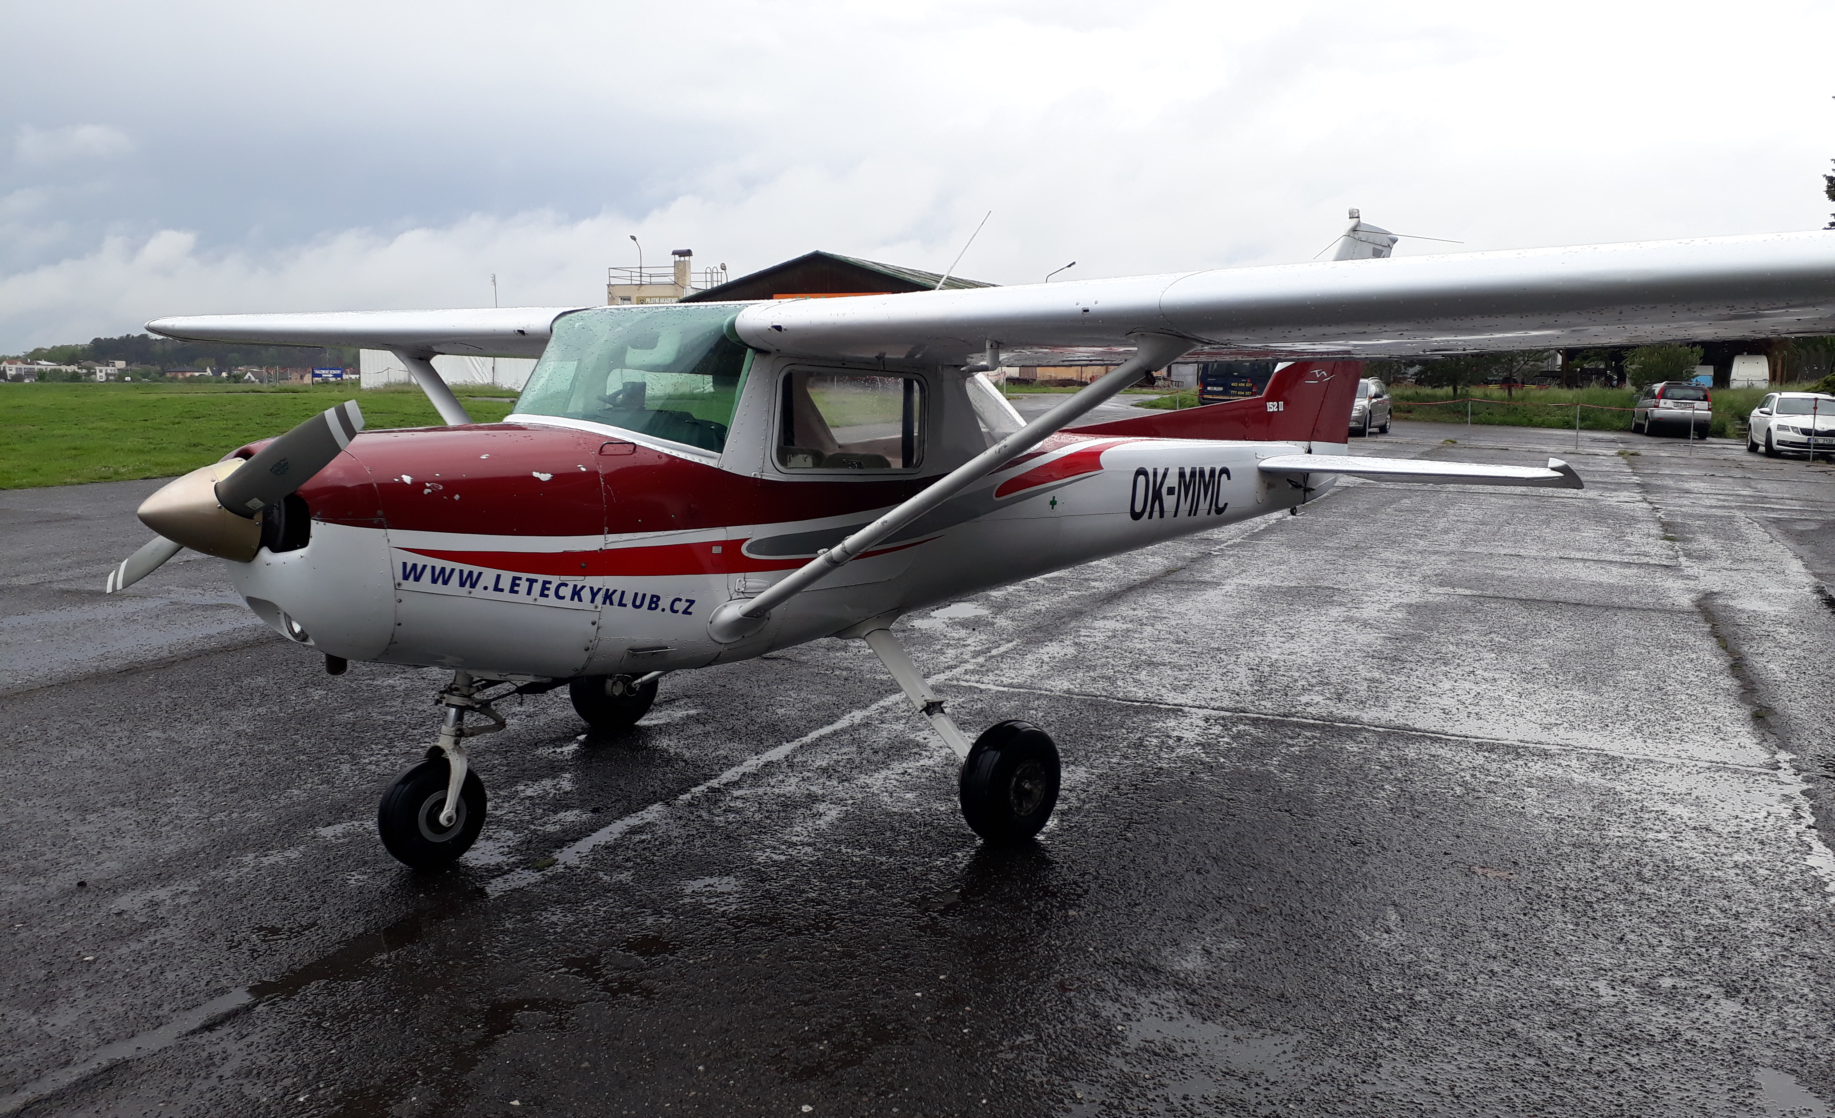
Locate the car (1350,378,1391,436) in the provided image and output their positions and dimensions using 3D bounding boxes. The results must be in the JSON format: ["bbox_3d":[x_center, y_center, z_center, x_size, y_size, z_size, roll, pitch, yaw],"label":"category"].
[{"bbox_3d":[12.250,-4.360,40.900,1.790,1.620,4.350,4,8,28],"label":"car"}]

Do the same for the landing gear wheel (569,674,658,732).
[{"bbox_3d":[-1.357,0.557,6.421,0.160,0.430,0.430,7,10,43],"label":"landing gear wheel"}]

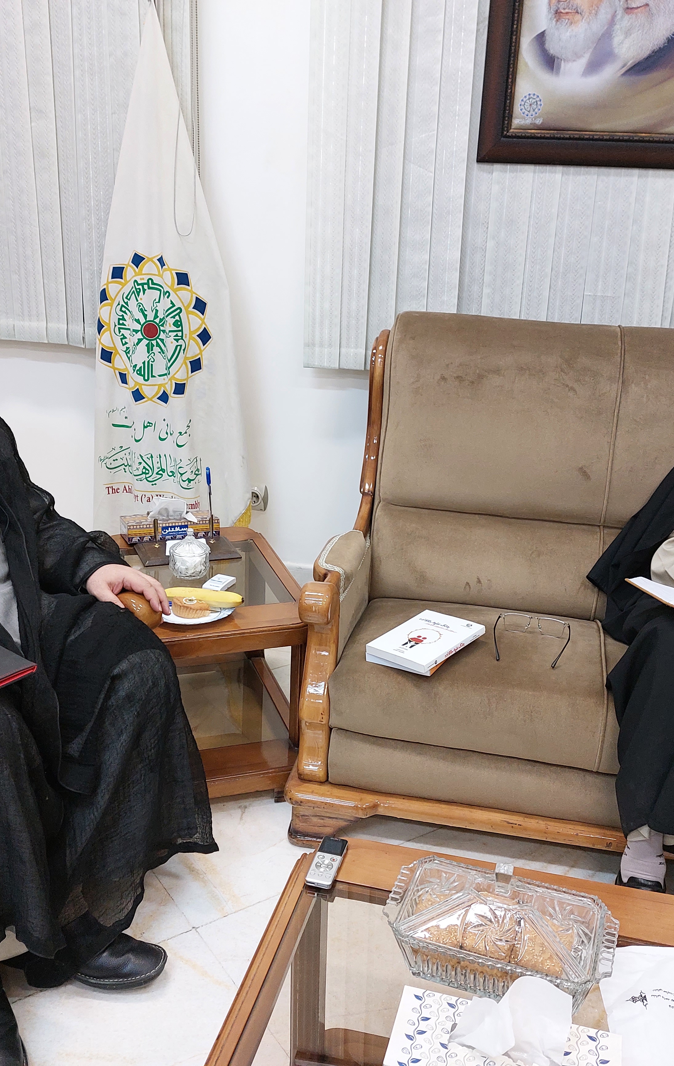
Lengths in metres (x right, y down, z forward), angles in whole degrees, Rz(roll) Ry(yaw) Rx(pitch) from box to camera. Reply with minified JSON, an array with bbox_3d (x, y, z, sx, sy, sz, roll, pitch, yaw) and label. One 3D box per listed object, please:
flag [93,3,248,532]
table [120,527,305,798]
[{"bbox_3d":[-0.491,-0.665,2.947,0.472,1.636,0.200,2,20,0],"label":"flag"},{"bbox_3d":[-0.333,0.310,2.385,0.446,0.448,0.624,-5,21,-18],"label":"table"}]

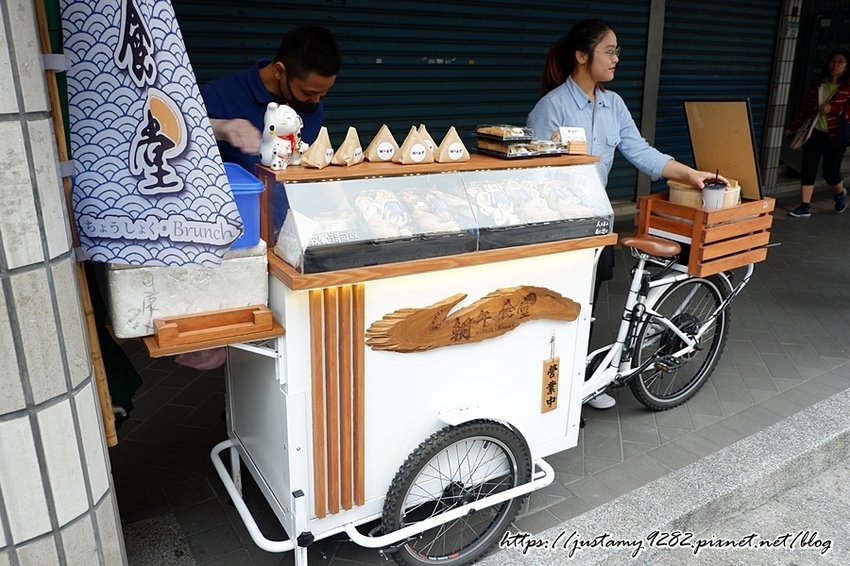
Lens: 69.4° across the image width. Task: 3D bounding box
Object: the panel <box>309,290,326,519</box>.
[{"bbox_3d":[-0.263,0.310,1.518,0.020,0.630,0.024,-9,19,-30],"label":"panel"}]

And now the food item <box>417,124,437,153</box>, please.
[{"bbox_3d":[-0.005,-0.389,1.700,0.092,0.098,0.056,-12,21,-37],"label":"food item"}]

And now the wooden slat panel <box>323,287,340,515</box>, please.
[{"bbox_3d":[-0.225,0.293,1.492,0.020,0.607,0.025,-9,20,-31],"label":"wooden slat panel"}]

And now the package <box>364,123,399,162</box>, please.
[{"bbox_3d":[-0.113,-0.352,1.544,0.089,0.089,0.050,-8,18,-26],"label":"package"}]

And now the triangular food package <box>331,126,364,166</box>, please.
[{"bbox_3d":[-0.203,-0.358,1.610,0.056,0.098,0.092,7,18,20],"label":"triangular food package"}]

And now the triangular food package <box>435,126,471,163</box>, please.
[{"bbox_3d":[0.066,-0.363,1.601,0.089,0.089,0.050,-9,19,-30],"label":"triangular food package"}]

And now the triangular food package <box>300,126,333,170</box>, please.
[{"bbox_3d":[-0.247,-0.318,1.424,0.054,0.089,0.084,7,17,20],"label":"triangular food package"}]

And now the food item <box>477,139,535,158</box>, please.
[{"bbox_3d":[0.234,-0.381,1.752,0.114,0.040,0.129,-9,19,-31],"label":"food item"}]

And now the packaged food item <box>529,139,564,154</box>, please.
[{"bbox_3d":[0.335,-0.397,1.808,0.114,0.040,0.129,-9,19,-31],"label":"packaged food item"}]

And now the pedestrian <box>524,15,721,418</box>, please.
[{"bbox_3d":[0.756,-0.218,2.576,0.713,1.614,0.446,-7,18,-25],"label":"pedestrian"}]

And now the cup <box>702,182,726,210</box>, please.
[{"bbox_3d":[1.161,-0.329,2.460,0.088,0.135,0.088,7,18,20],"label":"cup"}]

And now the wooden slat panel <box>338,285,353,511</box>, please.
[{"bbox_3d":[-0.196,0.288,1.510,0.020,0.607,0.025,-9,20,-31],"label":"wooden slat panel"}]

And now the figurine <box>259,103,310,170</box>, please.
[{"bbox_3d":[-0.352,-0.364,1.525,0.110,0.160,0.103,-13,22,-39],"label":"figurine"}]

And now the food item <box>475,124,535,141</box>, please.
[{"bbox_3d":[0.241,-0.448,1.840,0.128,0.045,0.158,-9,19,-30],"label":"food item"}]

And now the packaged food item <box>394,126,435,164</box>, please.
[{"bbox_3d":[-0.030,-0.346,1.539,0.089,0.089,0.050,-9,19,-30],"label":"packaged food item"}]

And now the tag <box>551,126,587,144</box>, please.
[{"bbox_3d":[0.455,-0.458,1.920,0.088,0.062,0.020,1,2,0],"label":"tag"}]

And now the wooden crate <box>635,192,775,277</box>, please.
[{"bbox_3d":[1.197,-0.226,2.641,0.522,0.263,0.318,-10,20,-33],"label":"wooden crate"}]

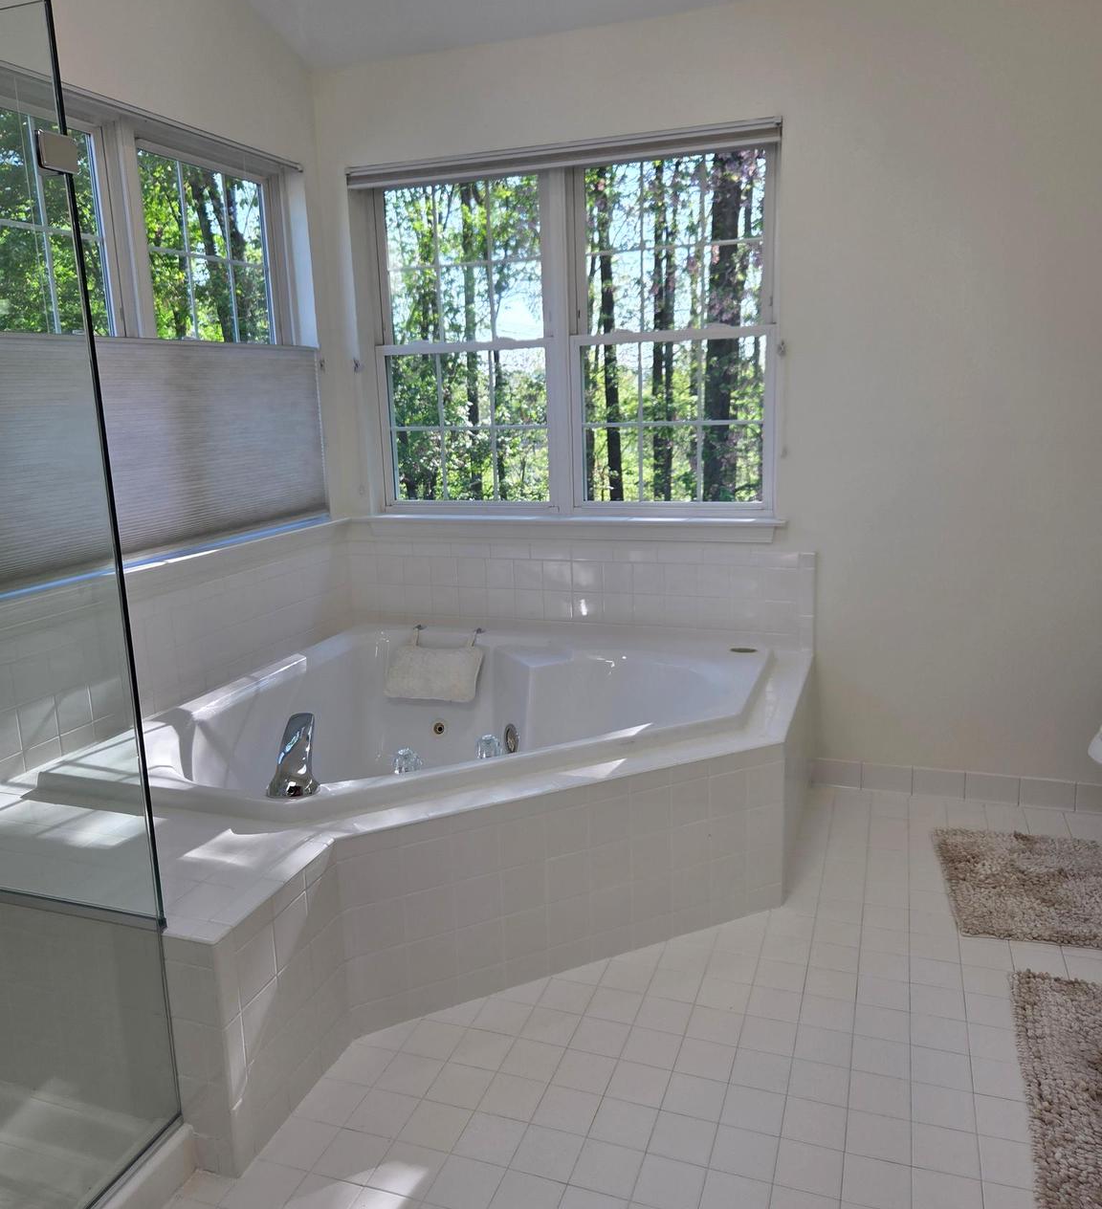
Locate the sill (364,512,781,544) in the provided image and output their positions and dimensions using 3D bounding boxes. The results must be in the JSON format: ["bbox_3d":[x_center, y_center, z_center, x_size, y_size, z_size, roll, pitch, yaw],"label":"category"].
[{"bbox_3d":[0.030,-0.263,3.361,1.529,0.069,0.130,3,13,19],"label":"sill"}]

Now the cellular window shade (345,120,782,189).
[{"bbox_3d":[-0.003,-1.416,3.090,1.439,0.066,0.054,3,13,19],"label":"cellular window shade"}]

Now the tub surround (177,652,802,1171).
[{"bbox_3d":[-0.272,0.546,2.546,1.687,0.447,1.978,3,13,19],"label":"tub surround"}]

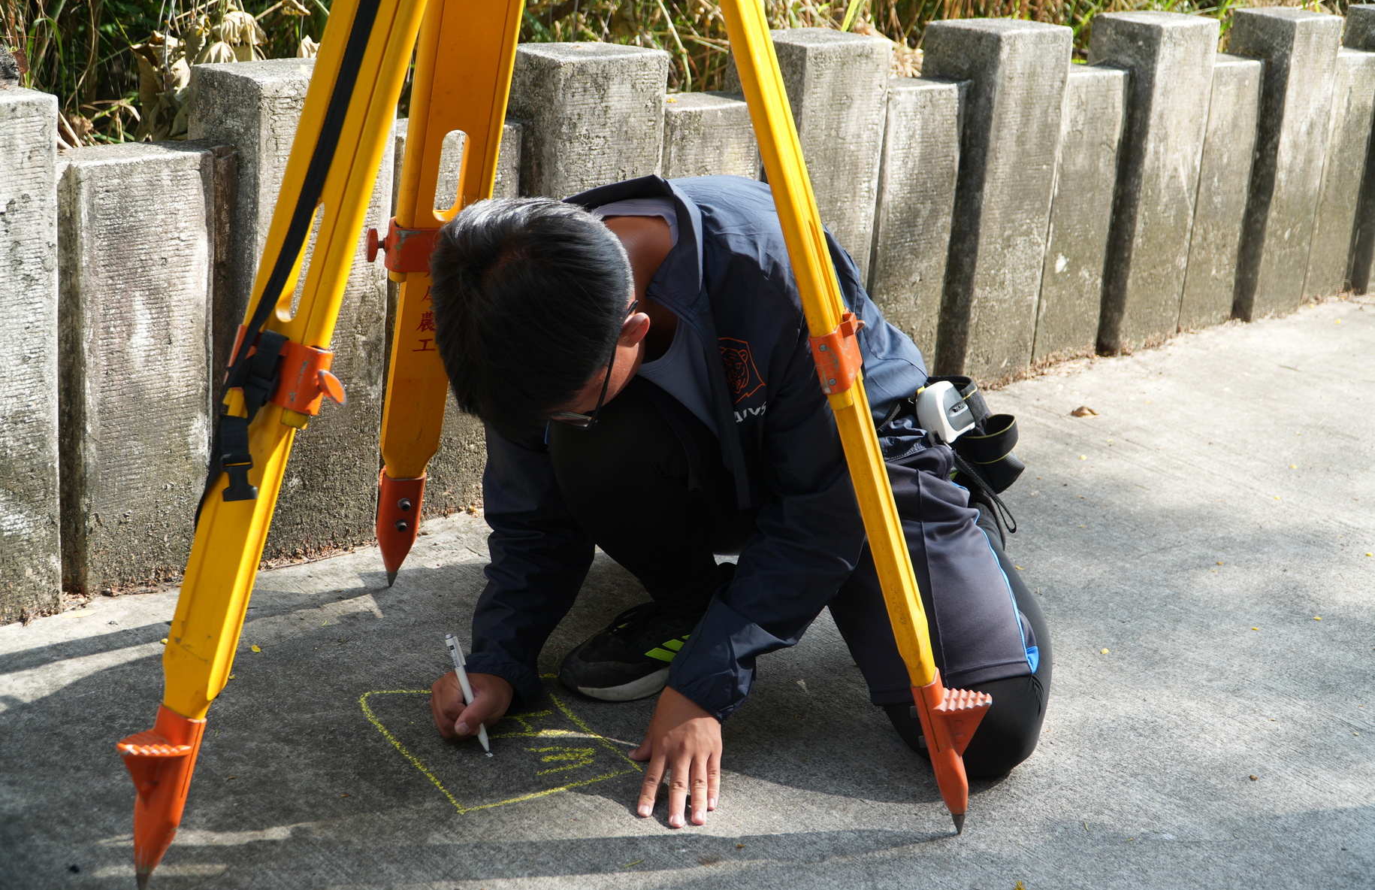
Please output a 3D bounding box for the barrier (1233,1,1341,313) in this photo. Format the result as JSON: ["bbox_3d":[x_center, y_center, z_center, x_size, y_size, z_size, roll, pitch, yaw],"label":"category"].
[{"bbox_3d":[1.364,-0.660,4.317,0.207,0.690,0.170,-14,25,-39],"label":"barrier"}]

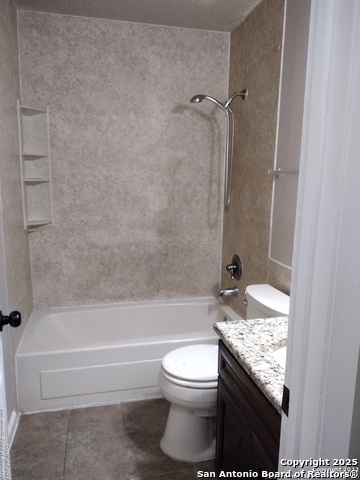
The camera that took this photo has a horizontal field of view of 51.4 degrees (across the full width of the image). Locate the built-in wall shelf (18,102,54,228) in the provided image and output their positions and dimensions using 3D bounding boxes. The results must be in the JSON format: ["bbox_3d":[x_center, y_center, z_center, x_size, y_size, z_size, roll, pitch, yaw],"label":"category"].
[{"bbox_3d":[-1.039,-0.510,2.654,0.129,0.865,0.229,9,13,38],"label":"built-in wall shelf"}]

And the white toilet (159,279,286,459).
[{"bbox_3d":[0.245,0.704,2.037,0.718,0.775,0.477,-2,11,-13],"label":"white toilet"}]

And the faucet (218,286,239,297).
[{"bbox_3d":[0.368,0.395,2.849,0.137,0.063,0.058,-2,11,-13],"label":"faucet"}]

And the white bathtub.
[{"bbox_3d":[-0.304,0.768,2.739,1.515,0.379,0.760,-2,11,-13],"label":"white bathtub"}]

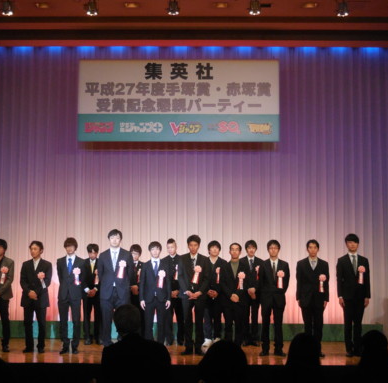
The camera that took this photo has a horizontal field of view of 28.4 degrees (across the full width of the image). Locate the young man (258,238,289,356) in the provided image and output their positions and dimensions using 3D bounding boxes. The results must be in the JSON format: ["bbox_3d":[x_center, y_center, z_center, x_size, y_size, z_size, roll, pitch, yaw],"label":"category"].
[{"bbox_3d":[1.183,1.576,11.424,0.457,1.701,0.310,0,-5,0],"label":"young man"}]

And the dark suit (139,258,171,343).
[{"bbox_3d":[-0.568,1.701,11.612,0.478,1.412,0.280,0,-5,0],"label":"dark suit"}]

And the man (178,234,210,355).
[{"bbox_3d":[0.011,1.545,11.550,0.492,1.774,0.310,0,-5,0],"label":"man"}]

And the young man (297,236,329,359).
[{"bbox_3d":[1.732,1.567,11.351,0.506,1.710,0.310,0,-5,0],"label":"young man"}]

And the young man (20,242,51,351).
[{"bbox_3d":[-2.354,1.597,11.682,0.490,1.675,0.310,0,-5,0],"label":"young man"}]

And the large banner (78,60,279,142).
[{"bbox_3d":[-0.265,-1.573,13.350,3.506,1.435,0.060,0,-5,0],"label":"large banner"}]

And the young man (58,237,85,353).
[{"bbox_3d":[-1.810,1.564,11.560,0.440,1.724,0.310,0,-5,0],"label":"young man"}]

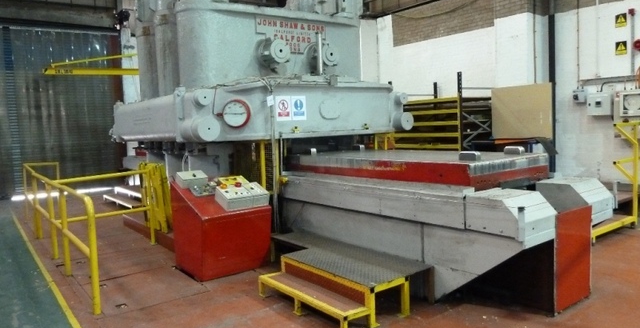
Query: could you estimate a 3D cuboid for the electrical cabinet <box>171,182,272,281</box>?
[{"bbox_3d":[-1.107,0.675,5.290,0.830,0.980,0.760,-5,6,-37],"label":"electrical cabinet"}]

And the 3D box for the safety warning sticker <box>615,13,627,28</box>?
[{"bbox_3d":[5.016,-2.378,7.697,0.008,0.213,0.162,-5,6,-37],"label":"safety warning sticker"}]

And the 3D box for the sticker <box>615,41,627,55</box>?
[{"bbox_3d":[5.037,-1.930,7.725,0.008,0.213,0.162,-5,6,-37],"label":"sticker"}]

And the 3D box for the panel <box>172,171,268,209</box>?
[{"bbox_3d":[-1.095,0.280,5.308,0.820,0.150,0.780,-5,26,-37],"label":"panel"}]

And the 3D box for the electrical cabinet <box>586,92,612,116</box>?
[{"bbox_3d":[4.839,-1.034,7.956,0.160,0.395,0.380,-5,6,-37],"label":"electrical cabinet"}]

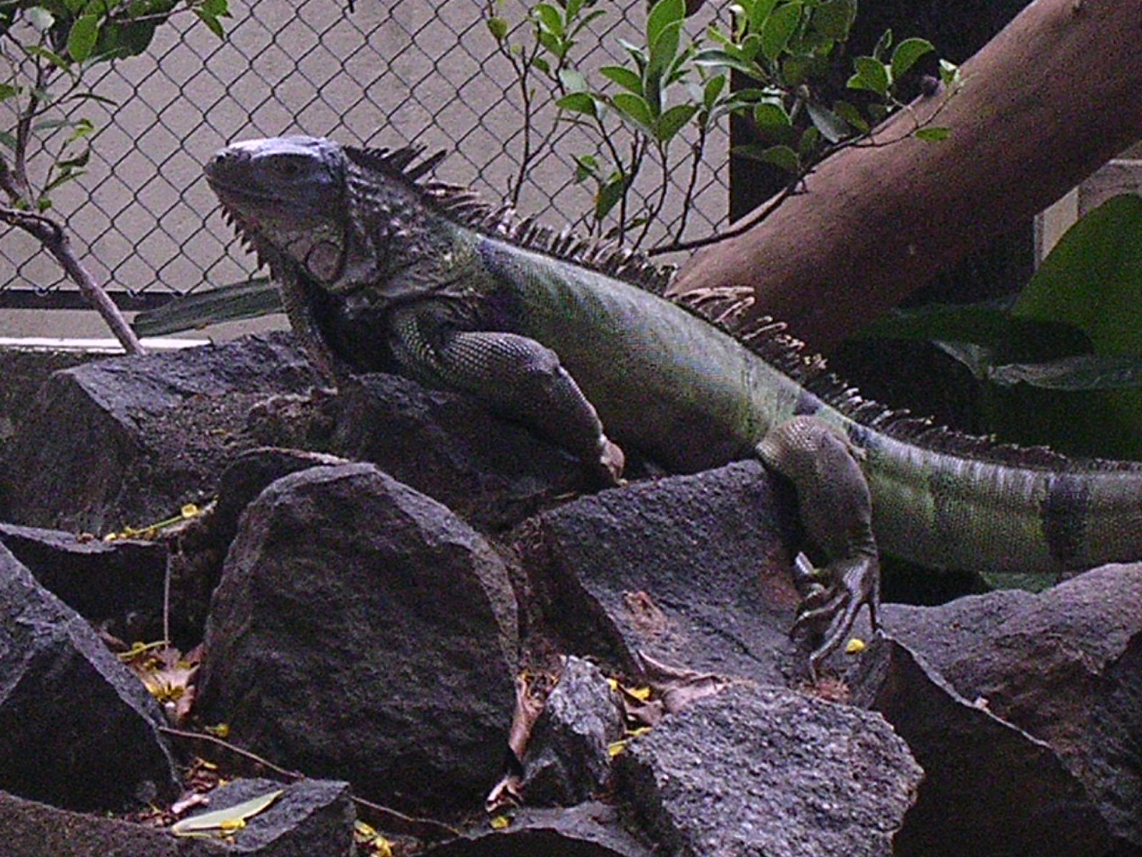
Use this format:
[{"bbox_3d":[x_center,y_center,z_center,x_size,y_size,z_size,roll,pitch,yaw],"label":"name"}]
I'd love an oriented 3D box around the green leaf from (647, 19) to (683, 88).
[{"bbox_3d":[0.066,-0.262,3.700,0.019,0.050,0.010,21,-21,-5],"label":"green leaf"}]

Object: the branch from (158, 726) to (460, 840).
[{"bbox_3d":[-0.168,0.227,3.400,0.210,0.016,0.022,20,10,8],"label":"branch"}]

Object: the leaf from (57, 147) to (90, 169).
[{"bbox_3d":[-0.389,-0.212,4.150,0.027,0.018,0.024,0,7,0],"label":"leaf"}]

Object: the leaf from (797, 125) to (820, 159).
[{"bbox_3d":[0.192,-0.232,4.300,0.016,0.028,0.014,24,0,9],"label":"leaf"}]

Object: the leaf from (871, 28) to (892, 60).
[{"bbox_3d":[0.246,-0.304,4.200,0.004,0.029,0.014,29,0,-37],"label":"leaf"}]

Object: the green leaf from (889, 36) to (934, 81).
[{"bbox_3d":[0.237,-0.257,3.700,0.036,0.010,0.020,-34,54,-2],"label":"green leaf"}]

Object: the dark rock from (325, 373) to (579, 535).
[{"bbox_3d":[-0.082,0.018,3.760,0.190,0.125,0.170,0,7,0],"label":"dark rock"}]

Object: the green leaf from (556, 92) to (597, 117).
[{"bbox_3d":[0.005,-0.259,4.250,0.035,0.019,0.005,13,-35,0],"label":"green leaf"}]

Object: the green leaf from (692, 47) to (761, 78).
[{"bbox_3d":[0.108,-0.254,3.700,0.050,0.009,0.020,21,-31,-14],"label":"green leaf"}]

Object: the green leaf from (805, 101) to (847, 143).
[{"bbox_3d":[0.202,-0.242,4.200,0.021,0.045,0.005,-45,0,-34],"label":"green leaf"}]

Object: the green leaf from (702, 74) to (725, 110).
[{"bbox_3d":[0.099,-0.234,3.700,0.014,0.029,0.008,26,-24,-9],"label":"green leaf"}]

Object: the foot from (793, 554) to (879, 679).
[{"bbox_3d":[0.162,0.115,3.250,0.050,0.035,0.085,11,48,19],"label":"foot"}]

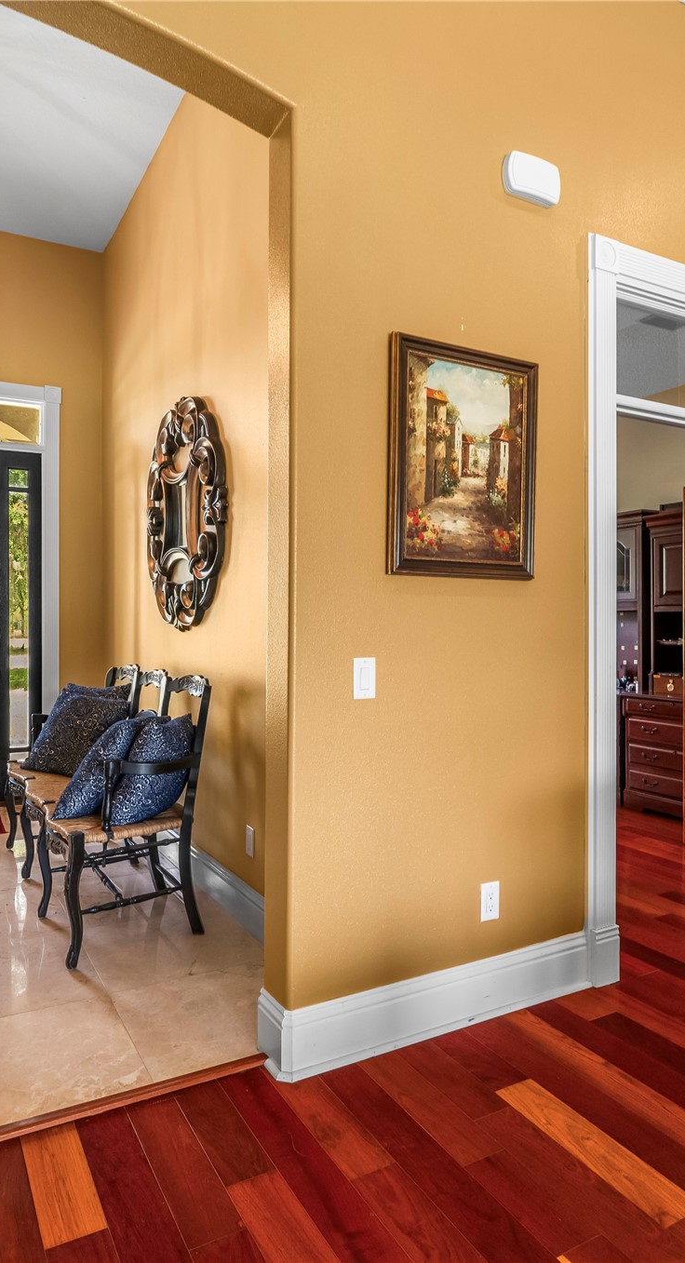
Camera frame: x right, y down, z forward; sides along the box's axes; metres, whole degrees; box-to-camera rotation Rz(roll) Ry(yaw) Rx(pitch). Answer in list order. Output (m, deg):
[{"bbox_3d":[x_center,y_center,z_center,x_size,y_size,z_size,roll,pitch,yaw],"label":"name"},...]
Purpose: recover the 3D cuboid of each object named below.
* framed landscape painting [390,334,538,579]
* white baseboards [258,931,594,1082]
[{"bbox_3d":[0.383,-0.517,2.257,0.549,0.697,0.043,0,0,-29],"label":"framed landscape painting"},{"bbox_3d":[0.312,1.125,2.338,1.156,0.201,0.179,0,0,-29],"label":"white baseboards"}]

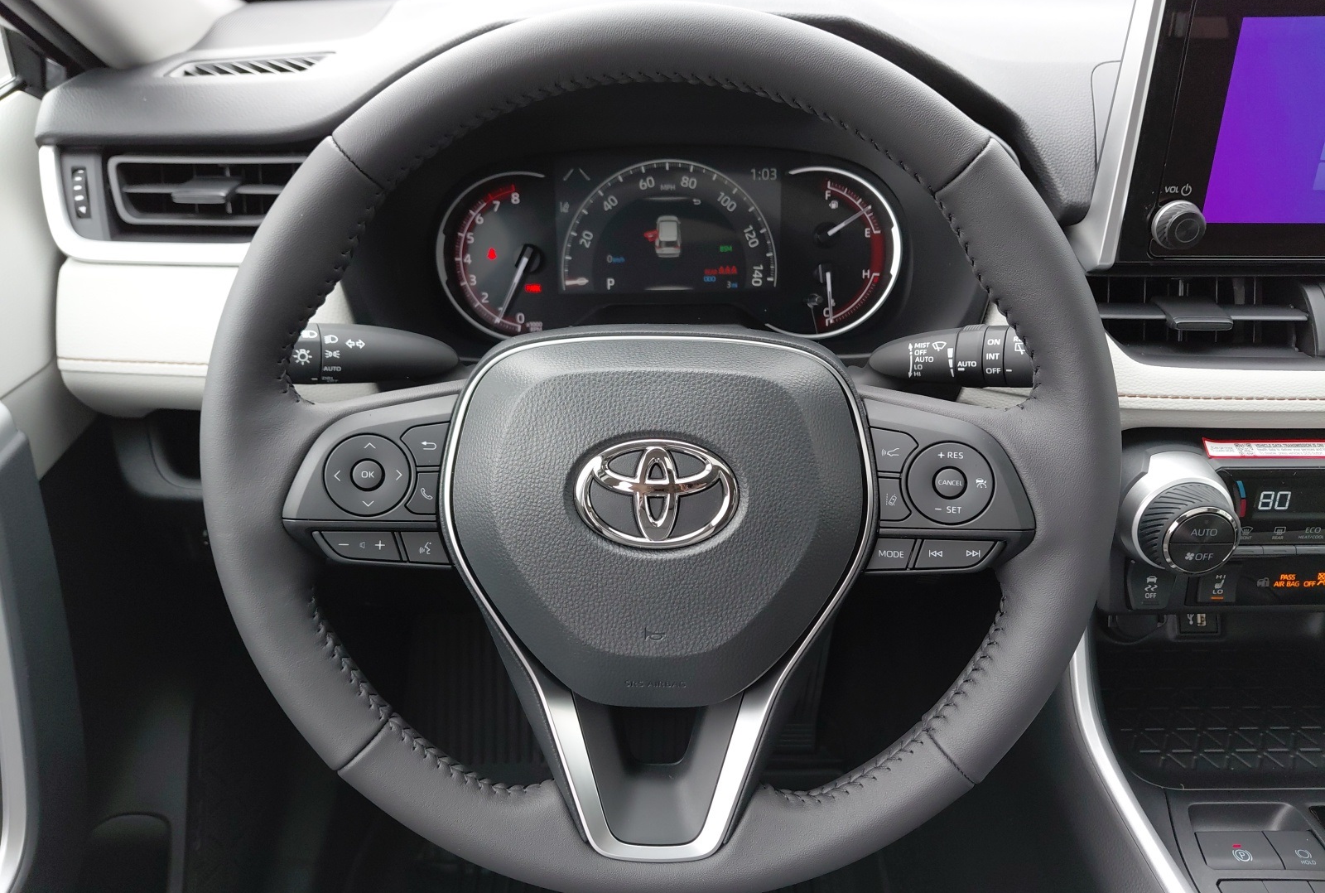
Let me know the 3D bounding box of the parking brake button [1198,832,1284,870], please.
[{"bbox_3d":[0.323,0.226,0.535,0.039,0.009,0.021,0,37,0],"label":"parking brake button"}]

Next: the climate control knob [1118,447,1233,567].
[{"bbox_3d":[0.282,0.043,0.516,0.060,0.061,0.036,0,24,0],"label":"climate control knob"}]

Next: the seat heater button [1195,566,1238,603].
[{"bbox_3d":[0.314,0.077,0.545,0.024,0.025,0.010,0,24,0],"label":"seat heater button"}]

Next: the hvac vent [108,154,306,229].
[{"bbox_3d":[-0.266,-0.151,0.565,0.112,0.040,0.035,0,20,0],"label":"hvac vent"}]

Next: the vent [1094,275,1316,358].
[{"bbox_3d":[0.309,-0.075,0.552,0.132,0.042,0.038,0,20,0],"label":"vent"}]

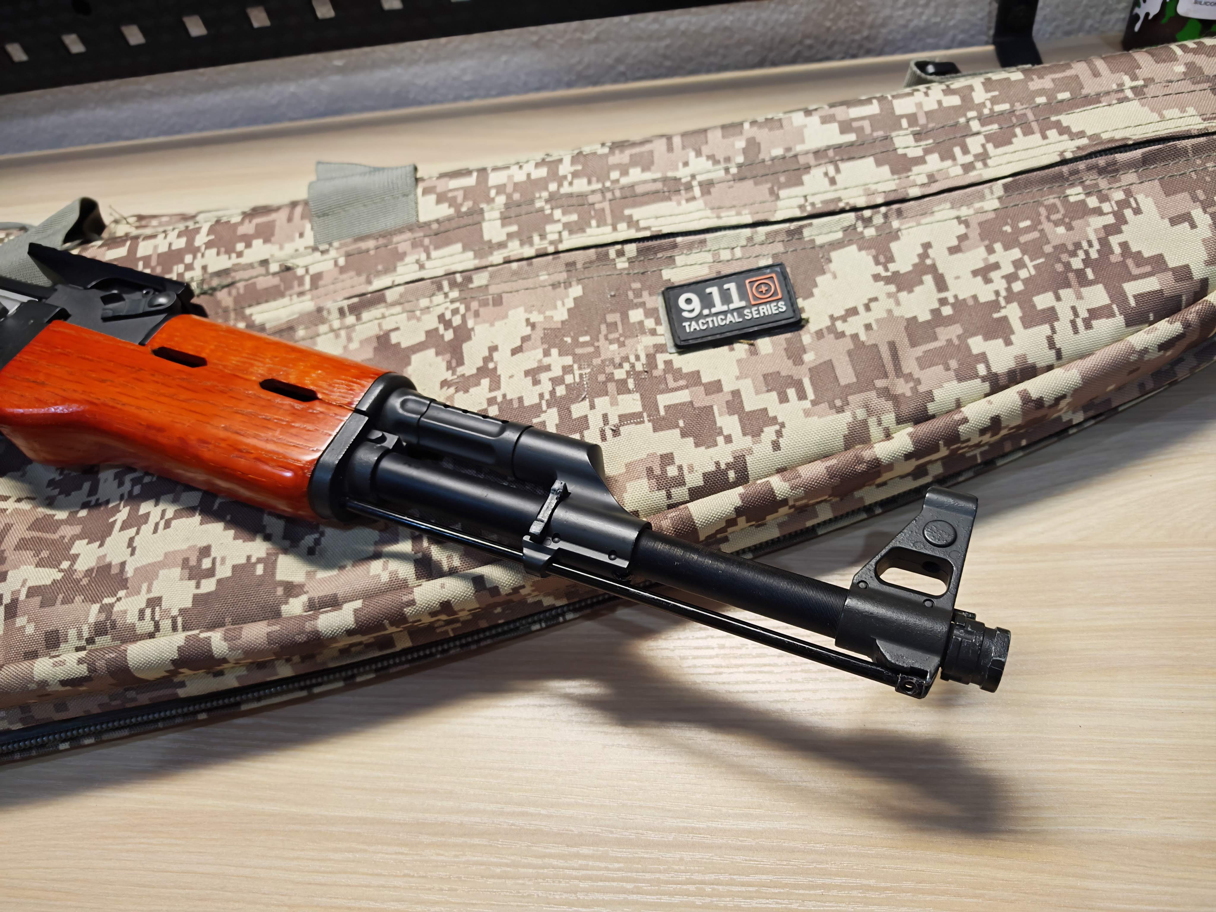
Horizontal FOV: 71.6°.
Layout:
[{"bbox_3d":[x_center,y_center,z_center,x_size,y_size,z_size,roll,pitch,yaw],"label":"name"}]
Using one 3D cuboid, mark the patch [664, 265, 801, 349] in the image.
[{"bbox_3d":[0.061,-0.073,0.414,0.060,0.005,0.035,-11,64,4],"label":"patch"}]

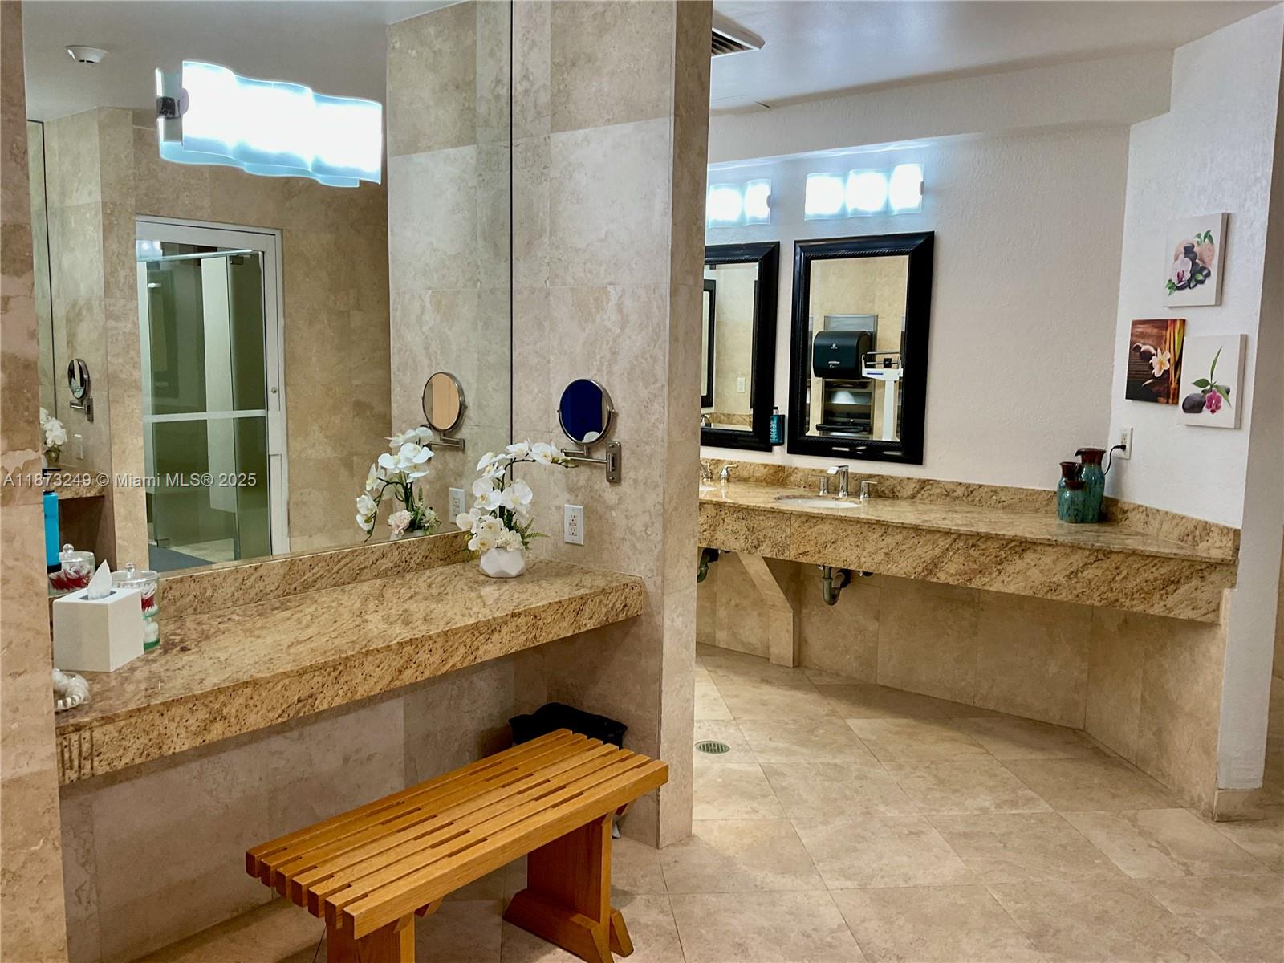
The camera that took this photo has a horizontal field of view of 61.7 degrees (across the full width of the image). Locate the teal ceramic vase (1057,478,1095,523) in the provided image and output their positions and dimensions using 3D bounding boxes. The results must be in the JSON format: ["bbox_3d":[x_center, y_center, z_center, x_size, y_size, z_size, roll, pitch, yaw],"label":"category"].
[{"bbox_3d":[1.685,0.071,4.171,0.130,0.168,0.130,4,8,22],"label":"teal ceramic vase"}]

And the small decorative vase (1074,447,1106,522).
[{"bbox_3d":[1.742,0.015,4.178,0.120,0.283,0.100,4,8,23],"label":"small decorative vase"}]

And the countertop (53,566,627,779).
[{"bbox_3d":[-0.747,0.394,2.744,0.577,0.112,1.699,7,9,39],"label":"countertop"}]

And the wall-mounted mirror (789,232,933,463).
[{"bbox_3d":[0.964,-0.594,4.833,0.693,0.992,0.040,7,9,39],"label":"wall-mounted mirror"}]

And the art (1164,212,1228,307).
[{"bbox_3d":[1.865,-0.743,3.632,0.022,0.295,0.295,0,7,-6],"label":"art"}]

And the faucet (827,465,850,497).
[{"bbox_3d":[0.870,0.003,4.742,0.046,0.137,0.125,7,9,39],"label":"faucet"}]

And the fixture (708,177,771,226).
[{"bbox_3d":[0.405,-1.321,5.164,0.565,0.205,0.110,7,9,39],"label":"fixture"}]

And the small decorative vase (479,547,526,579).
[{"bbox_3d":[-0.419,0.234,3.241,0.140,0.092,0.140,0,7,-7],"label":"small decorative vase"}]

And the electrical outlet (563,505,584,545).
[{"bbox_3d":[-0.211,0.137,3.373,0.080,0.123,0.008,7,9,39],"label":"electrical outlet"}]

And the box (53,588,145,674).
[{"bbox_3d":[-1.155,0.315,2.288,0.120,0.144,0.130,1,7,3],"label":"box"}]

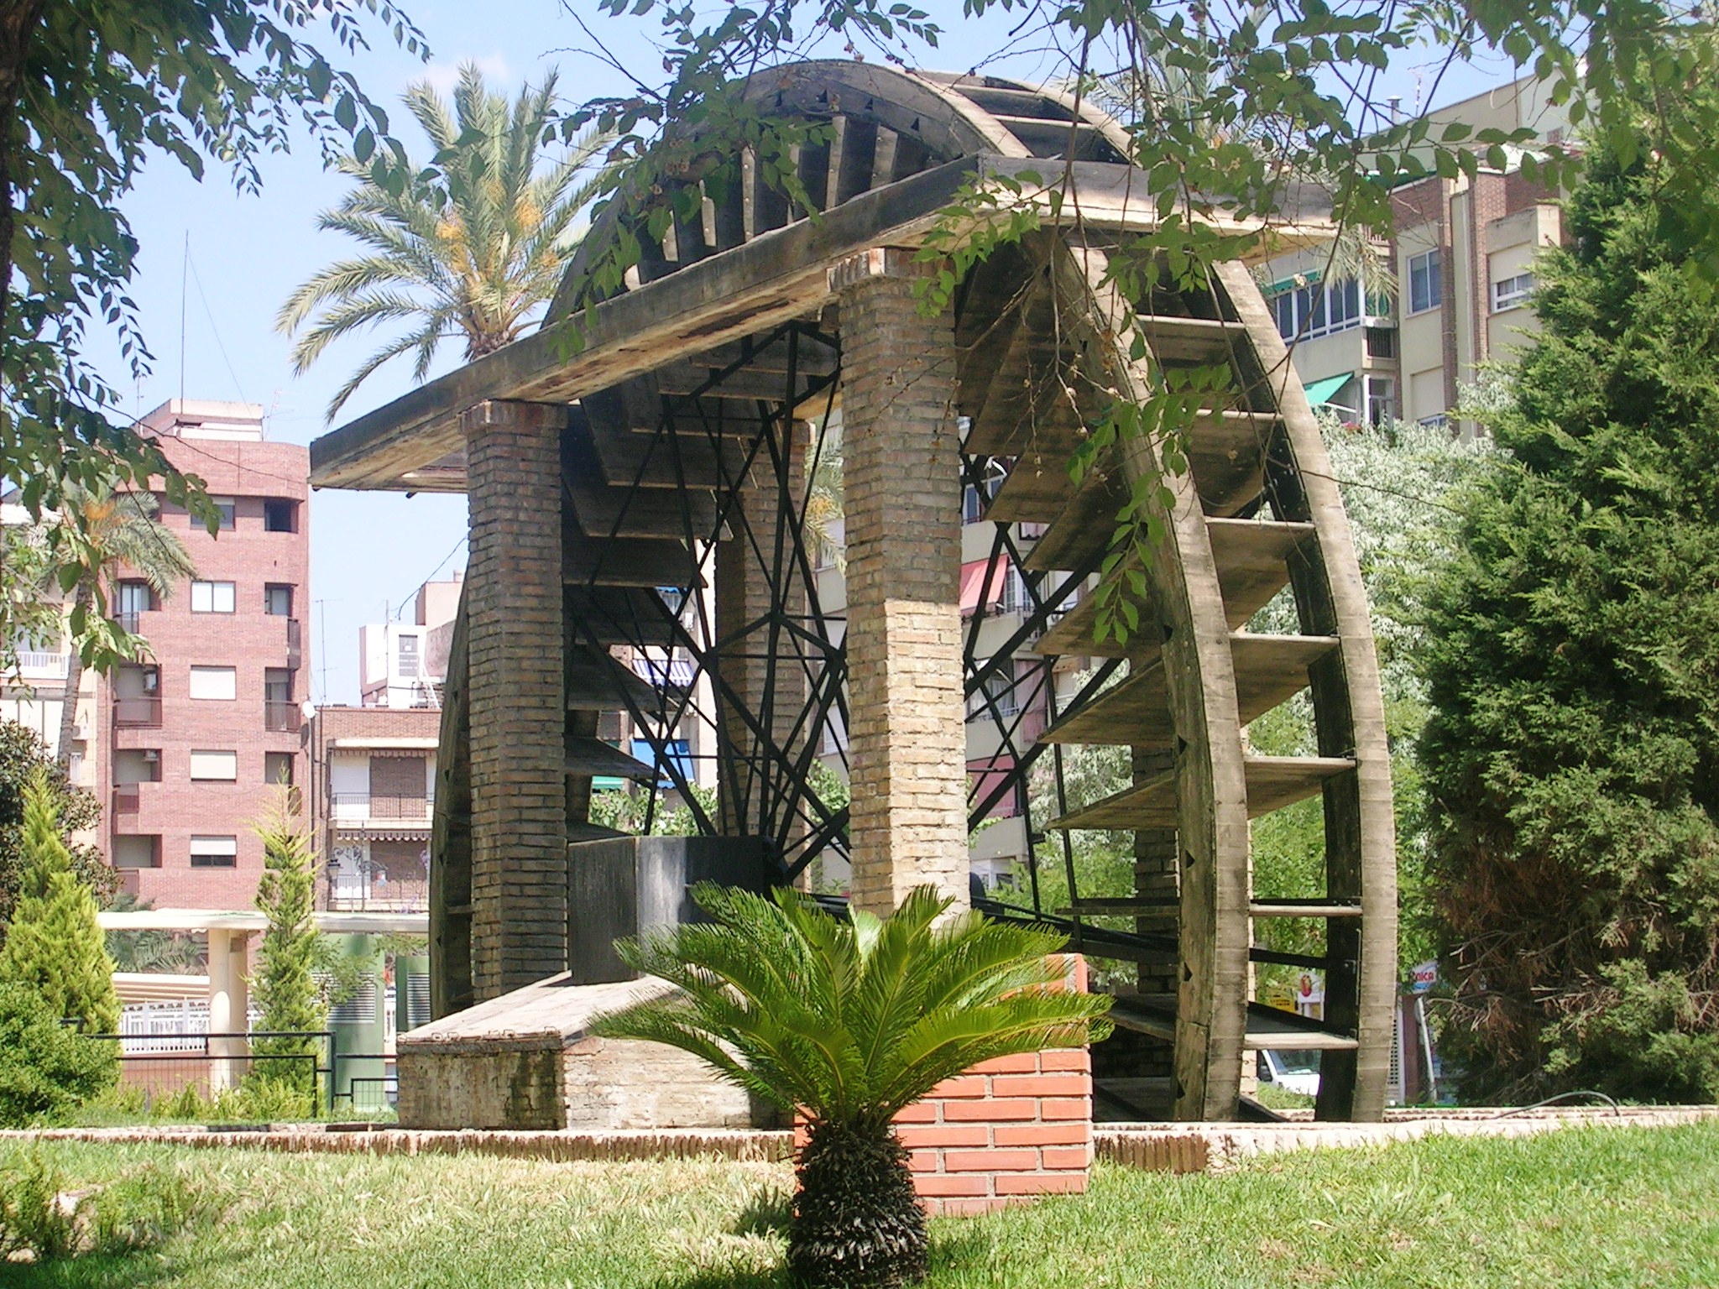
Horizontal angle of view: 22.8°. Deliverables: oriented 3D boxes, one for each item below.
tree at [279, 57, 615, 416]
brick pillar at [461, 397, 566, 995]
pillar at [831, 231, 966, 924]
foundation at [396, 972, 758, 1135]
[{"bbox_3d":[-4.478,-0.547,52.578,5.300,13.490,5.300,2,-7,-27],"label":"tree"},{"bbox_3d":[-1.777,0.654,22.272,0.410,3.810,0.410,2,-7,-27],"label":"brick pillar"},{"bbox_3d":[0.205,0.211,18.505,0.410,3.790,0.410,2,-7,-27],"label":"pillar"},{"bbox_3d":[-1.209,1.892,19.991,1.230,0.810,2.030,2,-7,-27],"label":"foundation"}]

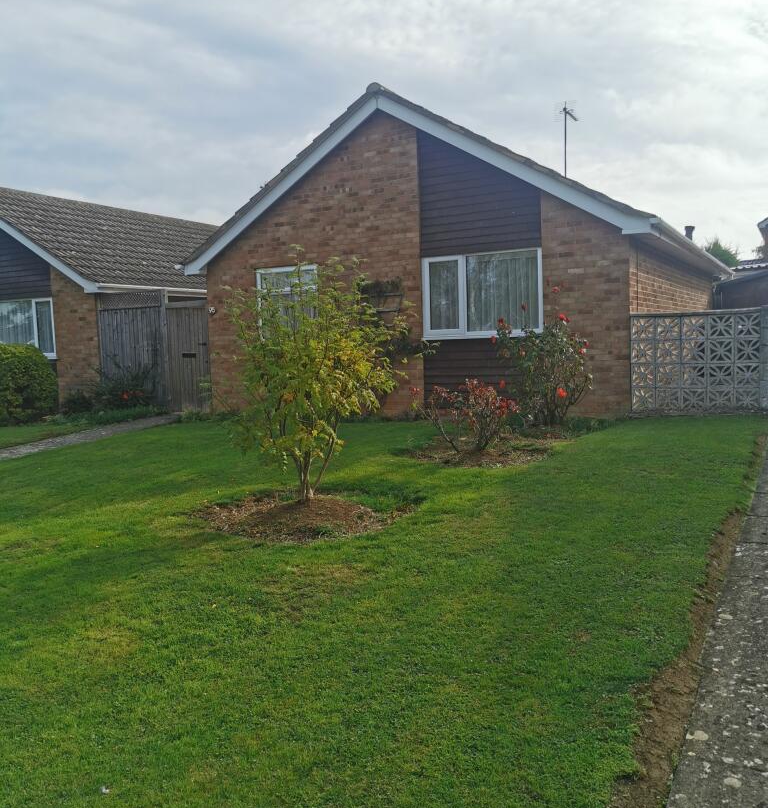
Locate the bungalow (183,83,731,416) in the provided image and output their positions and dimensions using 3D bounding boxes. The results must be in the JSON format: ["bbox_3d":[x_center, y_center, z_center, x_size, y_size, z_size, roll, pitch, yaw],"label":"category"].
[{"bbox_3d":[2.219,-2.581,15.692,7.690,4.720,9.470,1,5,29],"label":"bungalow"}]

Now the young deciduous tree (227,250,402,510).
[{"bbox_3d":[-0.543,-0.213,6.420,1.420,2.000,1.420,-2,4,0],"label":"young deciduous tree"}]

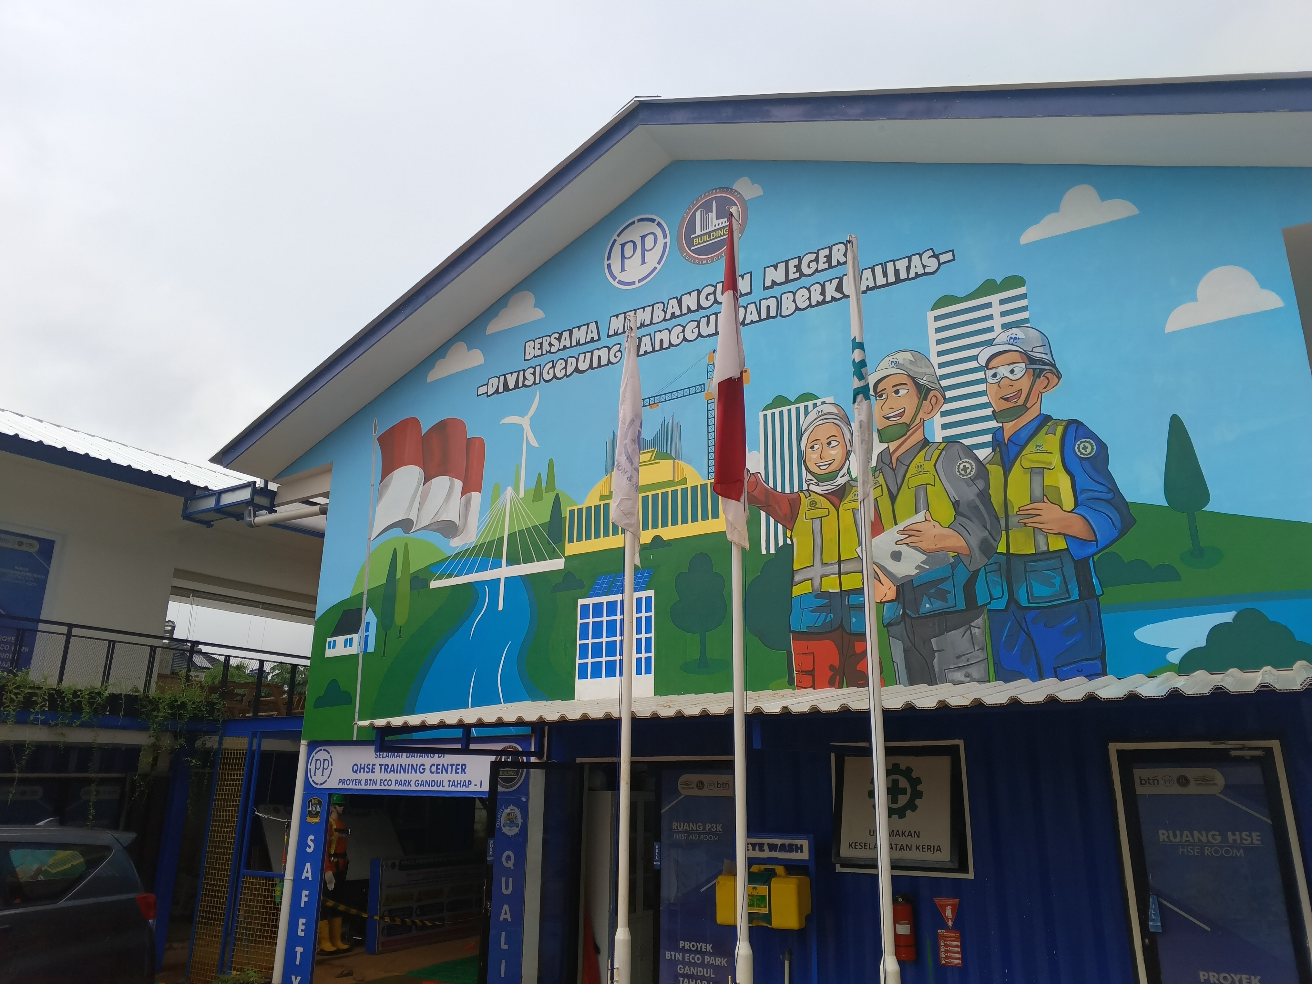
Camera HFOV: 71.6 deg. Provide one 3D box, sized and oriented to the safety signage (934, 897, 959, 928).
[{"bbox_3d":[1.931,2.789,6.023,0.172,0.175,0.010,-10,-20,30],"label":"safety signage"}]

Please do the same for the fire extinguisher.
[{"bbox_3d":[1.661,2.901,6.066,0.140,0.405,0.145,-10,-20,30],"label":"fire extinguisher"}]

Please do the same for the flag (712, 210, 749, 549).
[{"bbox_3d":[0.405,-0.695,5.191,0.190,2.060,0.140,-10,-20,30],"label":"flag"}]

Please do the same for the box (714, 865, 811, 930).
[{"bbox_3d":[0.774,2.894,6.537,0.635,0.400,0.245,-10,-20,30],"label":"box"}]

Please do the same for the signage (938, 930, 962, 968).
[{"bbox_3d":[1.931,2.992,5.960,0.146,0.208,0.010,-10,-20,30],"label":"signage"}]

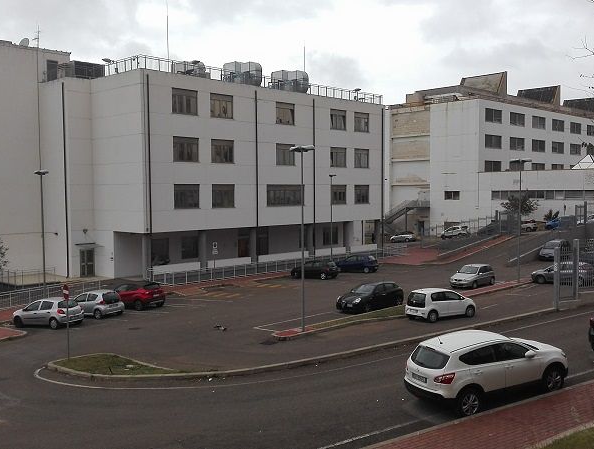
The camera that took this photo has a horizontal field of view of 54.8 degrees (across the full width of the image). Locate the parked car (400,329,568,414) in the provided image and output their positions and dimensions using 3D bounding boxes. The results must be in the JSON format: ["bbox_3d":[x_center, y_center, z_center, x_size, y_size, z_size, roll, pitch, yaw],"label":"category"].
[{"bbox_3d":[5.050,3.670,15.033,4.338,1.618,1.786,-8,4,-21],"label":"parked car"}]

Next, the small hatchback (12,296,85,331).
[{"bbox_3d":[-13.338,4.683,30.620,4.013,1.495,1.726,-3,1,27],"label":"small hatchback"}]

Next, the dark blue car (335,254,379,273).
[{"bbox_3d":[5.241,3.557,51.733,3.911,1.507,1.690,-2,1,26],"label":"dark blue car"}]

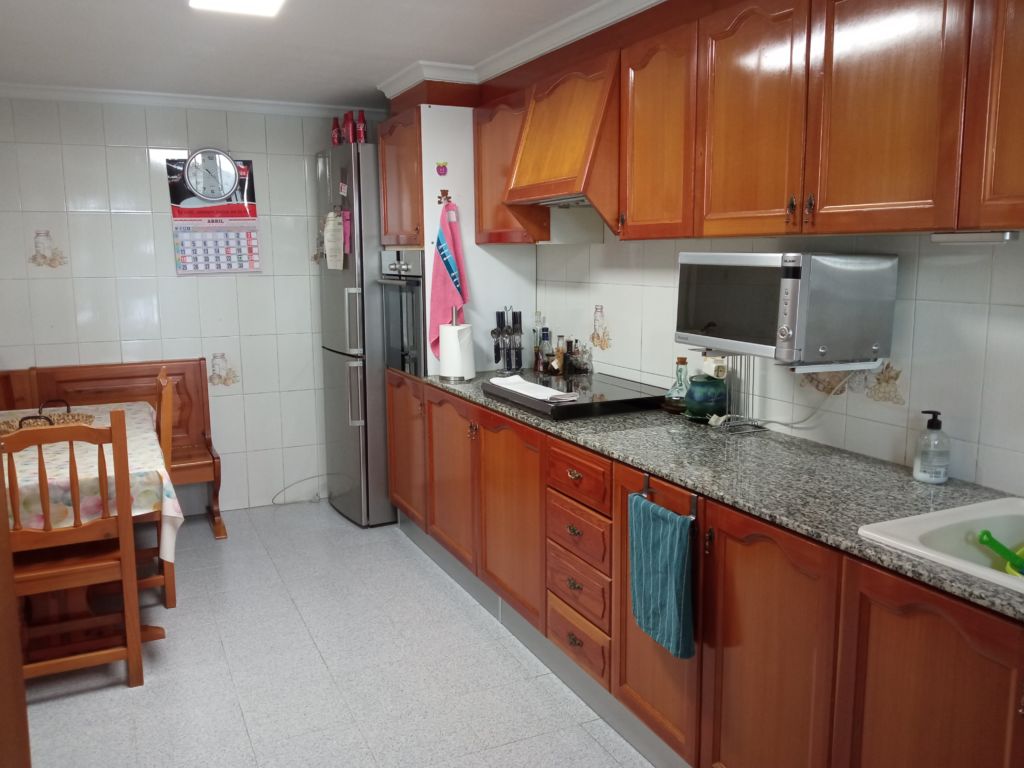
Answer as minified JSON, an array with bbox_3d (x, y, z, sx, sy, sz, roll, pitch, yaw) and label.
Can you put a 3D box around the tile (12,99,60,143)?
[{"bbox_3d":[-2.361,-1.301,3.967,0.200,0.209,0.010,-4,10,-22],"label":"tile"}]

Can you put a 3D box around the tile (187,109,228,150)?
[{"bbox_3d":[-1.622,-1.355,4.272,0.200,0.212,0.010,-5,10,-26],"label":"tile"}]

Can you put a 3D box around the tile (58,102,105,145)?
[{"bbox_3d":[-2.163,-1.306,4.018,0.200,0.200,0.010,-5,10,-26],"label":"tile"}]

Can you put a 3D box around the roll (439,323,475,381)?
[{"bbox_3d":[-0.242,-0.139,3.515,0.144,0.230,0.144,0,9,0],"label":"roll"}]

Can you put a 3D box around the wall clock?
[{"bbox_3d":[-1.611,-1.121,4.281,0.272,0.272,0.046,-5,10,-26],"label":"wall clock"}]

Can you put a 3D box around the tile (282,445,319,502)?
[{"bbox_3d":[-1.259,0.534,4.758,0.200,0.334,0.010,-5,10,-26],"label":"tile"}]

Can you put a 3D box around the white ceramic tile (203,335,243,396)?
[{"bbox_3d":[-1.617,-0.097,4.475,0.198,0.332,0.010,-5,10,-26],"label":"white ceramic tile"}]

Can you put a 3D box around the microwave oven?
[{"bbox_3d":[0.744,-0.227,2.245,0.345,0.268,0.485,-4,10,-24],"label":"microwave oven"}]

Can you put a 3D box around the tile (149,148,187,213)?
[{"bbox_3d":[-1.802,-1.073,4.232,0.198,0.332,0.010,-5,10,-26],"label":"tile"}]

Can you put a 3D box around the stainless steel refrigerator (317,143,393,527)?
[{"bbox_3d":[-0.701,-0.276,4.526,0.670,2.000,0.600,-5,10,-26],"label":"stainless steel refrigerator"}]

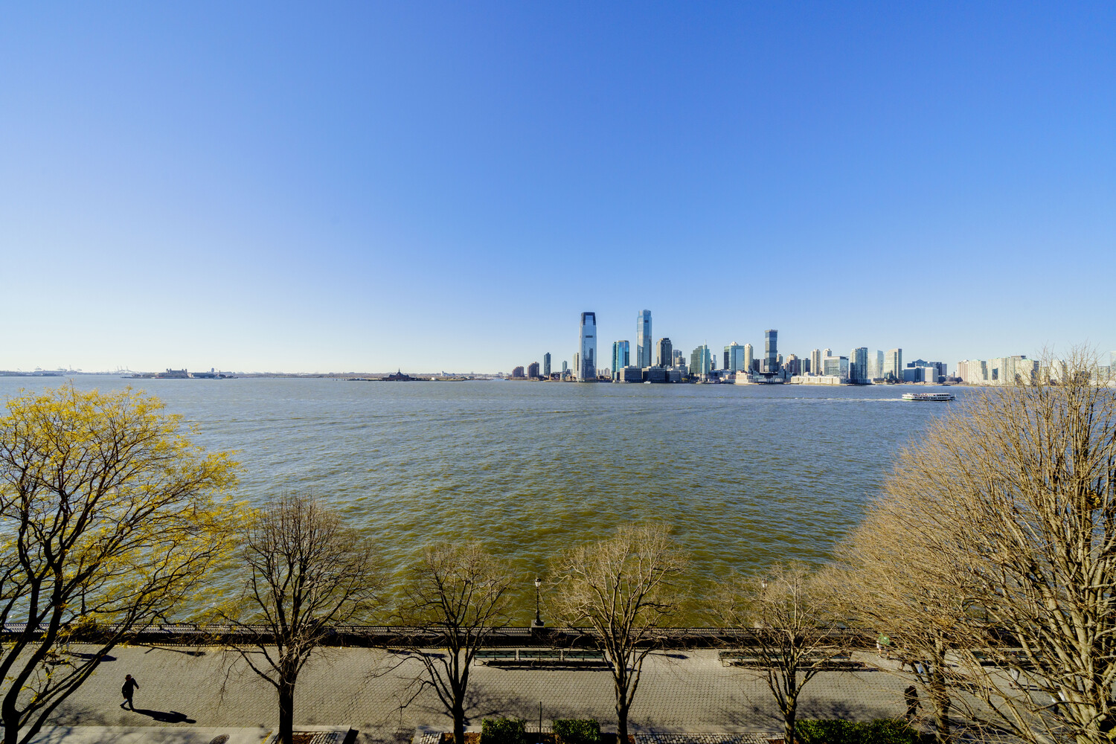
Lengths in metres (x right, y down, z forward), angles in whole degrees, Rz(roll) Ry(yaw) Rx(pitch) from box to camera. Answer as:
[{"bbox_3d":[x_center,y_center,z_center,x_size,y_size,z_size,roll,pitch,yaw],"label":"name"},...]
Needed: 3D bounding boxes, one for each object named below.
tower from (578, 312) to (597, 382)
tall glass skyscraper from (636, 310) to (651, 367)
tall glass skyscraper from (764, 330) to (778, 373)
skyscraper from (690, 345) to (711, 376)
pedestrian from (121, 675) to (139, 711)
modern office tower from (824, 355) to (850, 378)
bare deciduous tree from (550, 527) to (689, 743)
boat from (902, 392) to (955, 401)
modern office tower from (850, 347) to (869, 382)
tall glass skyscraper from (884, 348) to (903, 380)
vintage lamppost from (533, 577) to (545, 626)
[{"bbox_3d":[105.700,-83.780,1313.260,50.000,238.000,52.000,1,-1,-6],"label":"tower"},{"bbox_3d":[330.000,-98.220,1419.500,36.000,274.000,52.000,1,-1,-8],"label":"tall glass skyscraper"},{"bbox_3d":[850.411,-62.847,1485.000,32.000,213.400,30.000,1,-1,-5],"label":"tall glass skyscraper"},{"bbox_3d":[516.772,-31.178,1350.000,38.000,140.200,72.000,1,-1,-5],"label":"skyscraper"},{"bbox_3d":[-20.384,15.221,17.719,0.800,1.720,0.600,0,-1,18],"label":"pedestrian"},{"bbox_3d":[1048.050,-5.640,1400.340,36.000,102.000,68.000,1,-1,-6],"label":"modern office tower"},{"bbox_3d":[2.671,11.402,16.050,5.600,9.600,5.400,1,-1,0],"label":"bare deciduous tree"},{"bbox_3d":[359.410,23.790,360.760,43.000,8.000,9.000,1,-1,0],"label":"boat"},{"bbox_3d":[1053.020,-19.950,1300.520,42.000,128.000,25.000,1,-1,-6],"label":"modern office tower"},{"bbox_3d":[1546.920,-25.650,1715.700,24.000,160.000,58.000,1,-1,-6],"label":"tall glass skyscraper"},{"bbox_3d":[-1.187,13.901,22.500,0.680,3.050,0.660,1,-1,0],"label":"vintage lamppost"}]

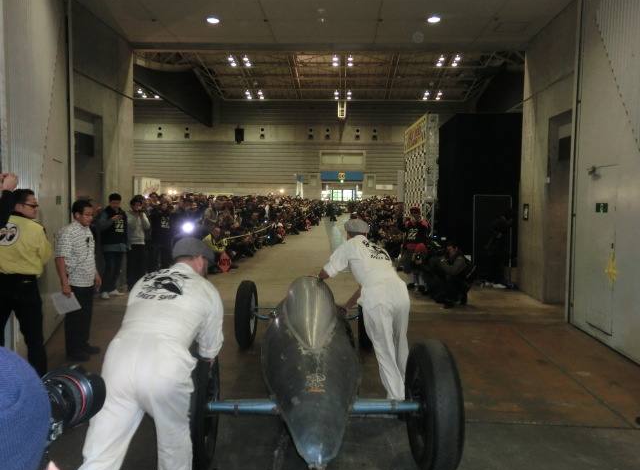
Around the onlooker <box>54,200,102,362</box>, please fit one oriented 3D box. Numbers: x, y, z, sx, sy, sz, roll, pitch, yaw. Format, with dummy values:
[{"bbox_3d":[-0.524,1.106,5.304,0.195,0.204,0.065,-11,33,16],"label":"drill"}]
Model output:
[{"bbox_3d":[-2.513,0.450,5.372,0.400,1.660,0.520,2,4,15],"label":"onlooker"}]

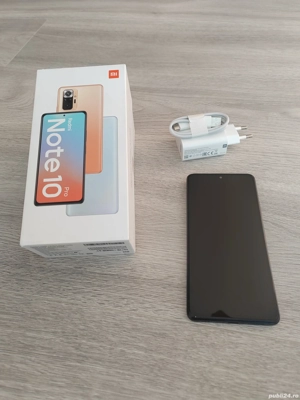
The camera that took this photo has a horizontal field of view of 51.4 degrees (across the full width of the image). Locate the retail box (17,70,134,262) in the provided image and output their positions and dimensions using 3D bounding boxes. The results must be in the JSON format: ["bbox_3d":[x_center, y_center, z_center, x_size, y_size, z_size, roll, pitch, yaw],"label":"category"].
[{"bbox_3d":[-0.064,-0.040,0.310,0.089,0.056,0.179,-3,71,2],"label":"retail box"}]

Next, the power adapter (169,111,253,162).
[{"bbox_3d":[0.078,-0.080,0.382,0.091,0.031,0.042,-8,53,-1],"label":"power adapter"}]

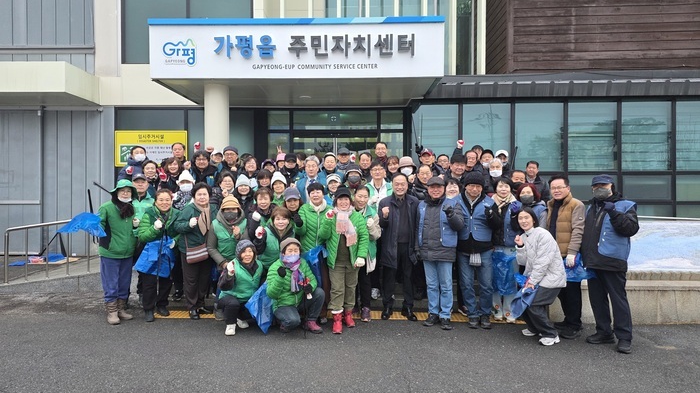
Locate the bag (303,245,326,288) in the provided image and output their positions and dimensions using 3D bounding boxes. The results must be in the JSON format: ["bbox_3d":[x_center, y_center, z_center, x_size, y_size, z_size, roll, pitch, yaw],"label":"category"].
[{"bbox_3d":[-0.406,0.779,5.250,0.280,0.470,0.220,0,1,0],"label":"bag"}]

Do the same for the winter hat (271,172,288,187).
[{"bbox_3d":[-0.909,-0.222,6.000,0.195,0.175,0.220,0,1,-9],"label":"winter hat"}]

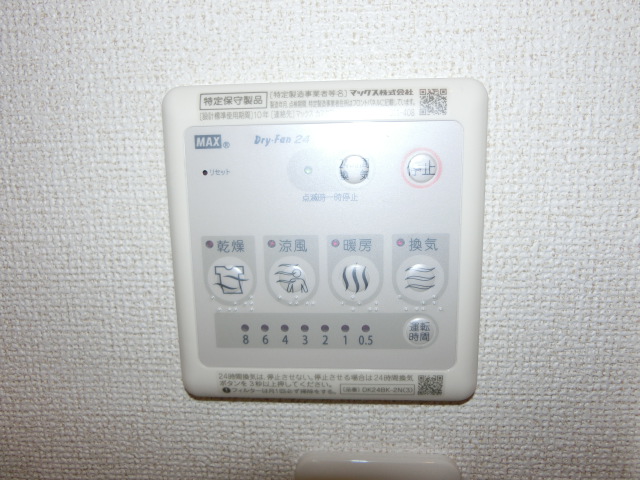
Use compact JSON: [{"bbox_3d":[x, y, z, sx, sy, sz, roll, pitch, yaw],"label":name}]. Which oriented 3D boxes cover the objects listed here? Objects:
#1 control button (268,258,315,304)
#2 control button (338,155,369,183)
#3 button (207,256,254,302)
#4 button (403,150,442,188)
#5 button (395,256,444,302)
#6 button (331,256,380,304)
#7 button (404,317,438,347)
[{"bbox_3d":[-0.010,0.015,0.172,0.018,0.018,0.003,0,10,4],"label":"control button"},{"bbox_3d":[0.012,-0.025,0.164,0.011,0.011,0.003,0,10,4],"label":"control button"},{"bbox_3d":[-0.034,0.015,0.174,0.018,0.018,0.003,0,10,4],"label":"button"},{"bbox_3d":[0.036,-0.025,0.163,0.014,0.014,0.003,0,10,4],"label":"button"},{"bbox_3d":[0.037,0.015,0.169,0.018,0.018,0.003,0,10,4],"label":"button"},{"bbox_3d":[0.013,0.015,0.171,0.018,0.018,0.003,0,10,4],"label":"button"},{"bbox_3d":[0.038,0.034,0.173,0.012,0.012,0.003,0,10,4],"label":"button"}]

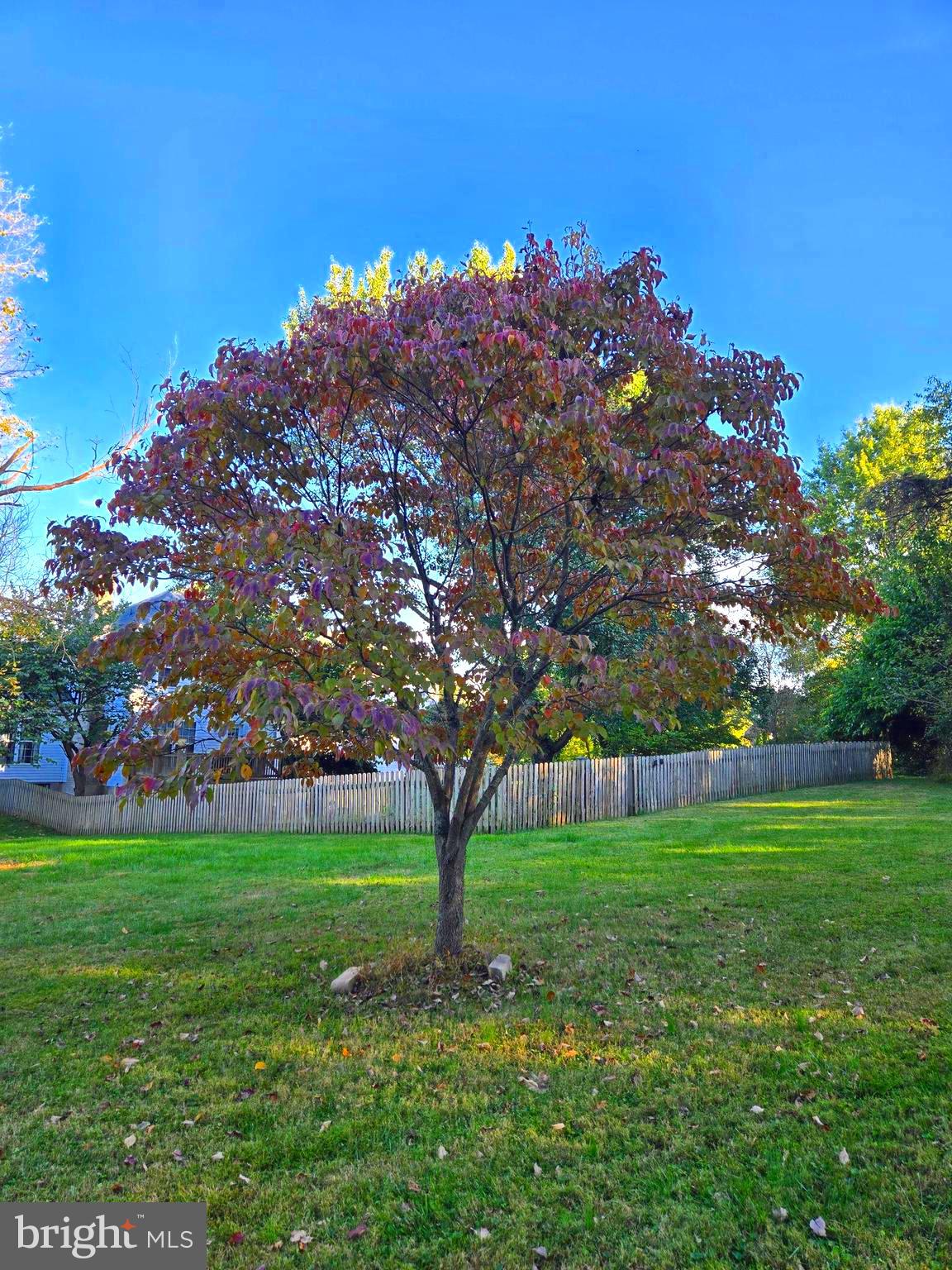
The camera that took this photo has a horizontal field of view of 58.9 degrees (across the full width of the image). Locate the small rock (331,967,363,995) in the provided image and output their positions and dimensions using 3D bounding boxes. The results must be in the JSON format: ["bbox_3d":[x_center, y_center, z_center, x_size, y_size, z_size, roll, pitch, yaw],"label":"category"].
[{"bbox_3d":[-0.806,2.156,5.267,0.130,0.110,0.220,-2,-8,22],"label":"small rock"}]

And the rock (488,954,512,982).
[{"bbox_3d":[0.159,2.160,5.476,0.110,0.115,0.210,-1,-8,14],"label":"rock"}]

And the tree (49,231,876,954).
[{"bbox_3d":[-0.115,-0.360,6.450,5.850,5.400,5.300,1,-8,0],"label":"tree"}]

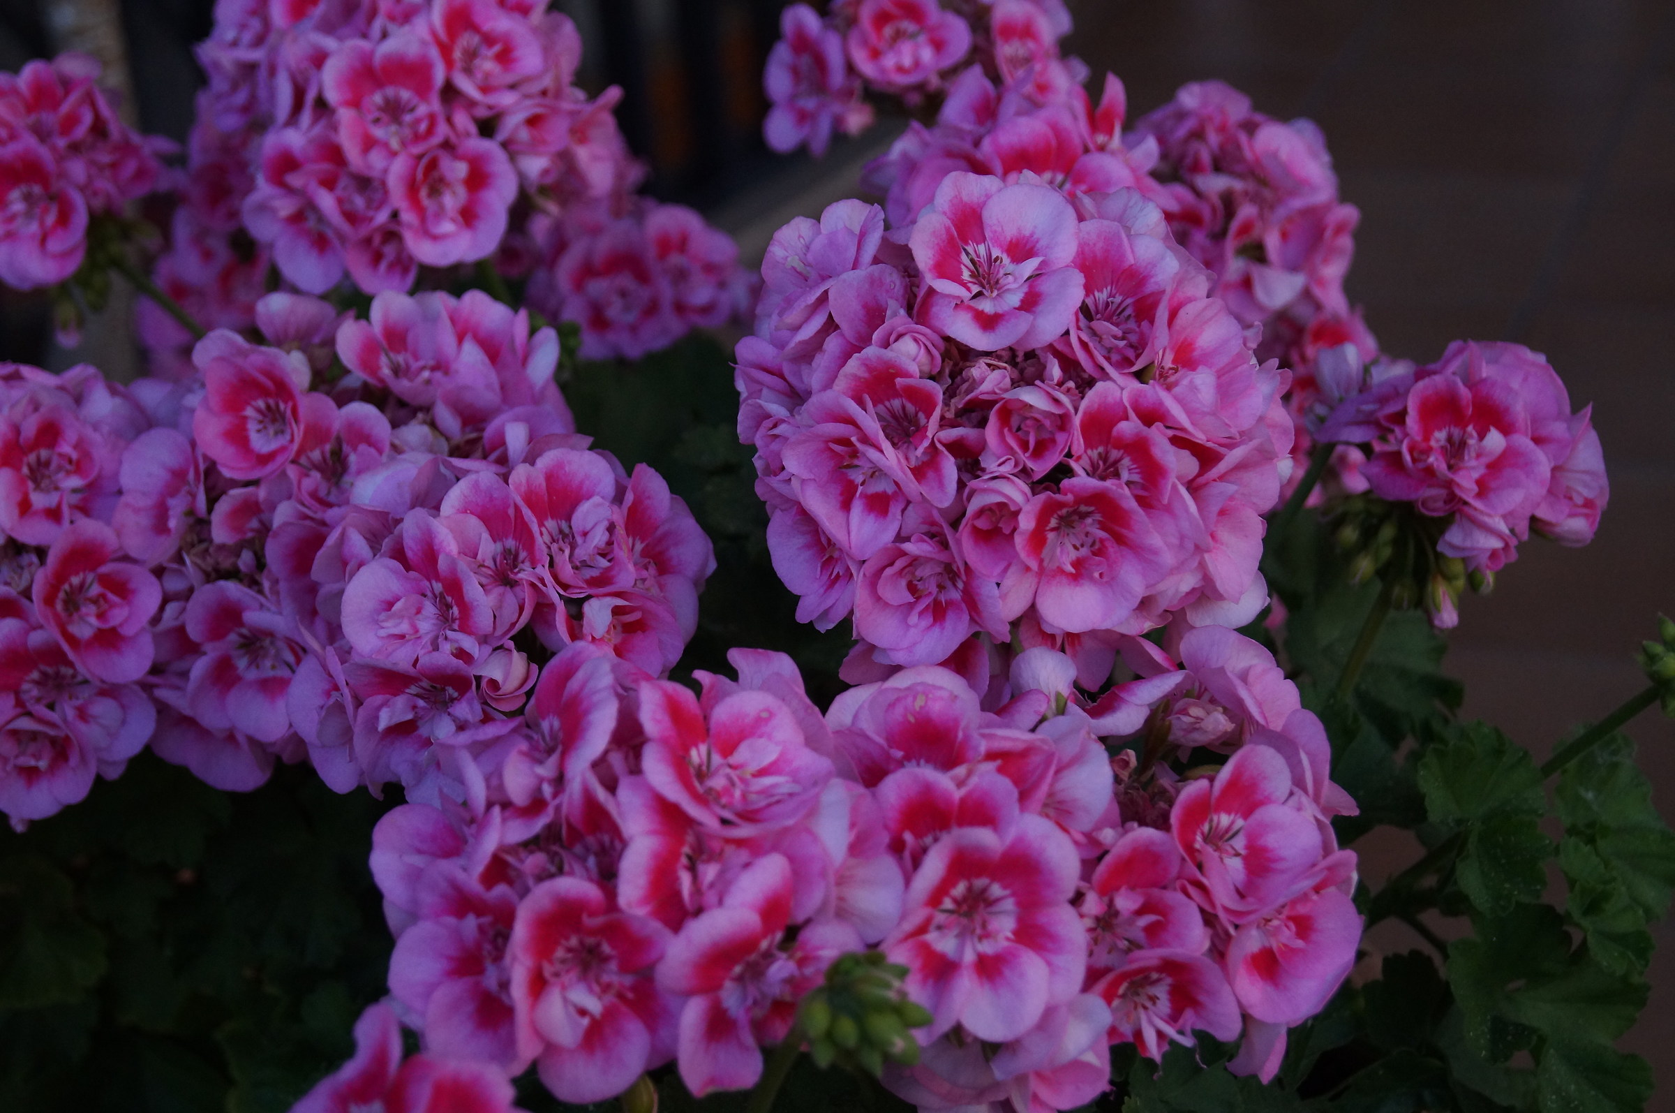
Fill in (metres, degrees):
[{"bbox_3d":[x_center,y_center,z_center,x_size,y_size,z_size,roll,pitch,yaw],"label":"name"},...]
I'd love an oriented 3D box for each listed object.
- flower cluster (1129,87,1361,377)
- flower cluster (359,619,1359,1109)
[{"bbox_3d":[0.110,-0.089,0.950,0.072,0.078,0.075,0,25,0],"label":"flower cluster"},{"bbox_3d":[0.004,0.063,0.710,0.200,0.100,0.120,0,25,0],"label":"flower cluster"}]

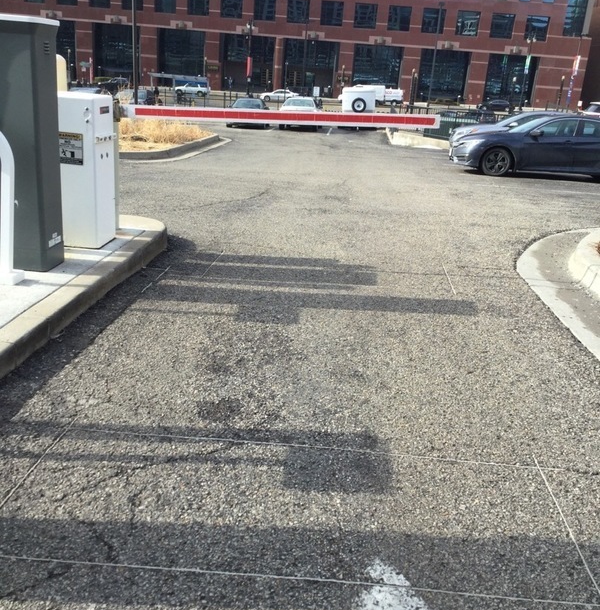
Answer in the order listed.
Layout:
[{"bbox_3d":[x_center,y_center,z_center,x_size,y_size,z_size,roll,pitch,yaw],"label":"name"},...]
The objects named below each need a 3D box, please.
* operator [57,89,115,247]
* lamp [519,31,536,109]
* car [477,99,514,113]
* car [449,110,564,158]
[{"bbox_3d":[-1.613,-0.984,5.224,0.380,1.050,0.340,6,20,4],"label":"operator"},{"bbox_3d":[28.627,-29.216,89.929,1.300,9.320,0.550,4,20,0],"label":"lamp"},{"bbox_3d":[24.076,-24.469,88.000,4.500,1.500,1.800,5,20,2],"label":"car"},{"bbox_3d":[6.427,-4.411,18.928,4.750,1.440,1.830,6,20,6],"label":"car"}]

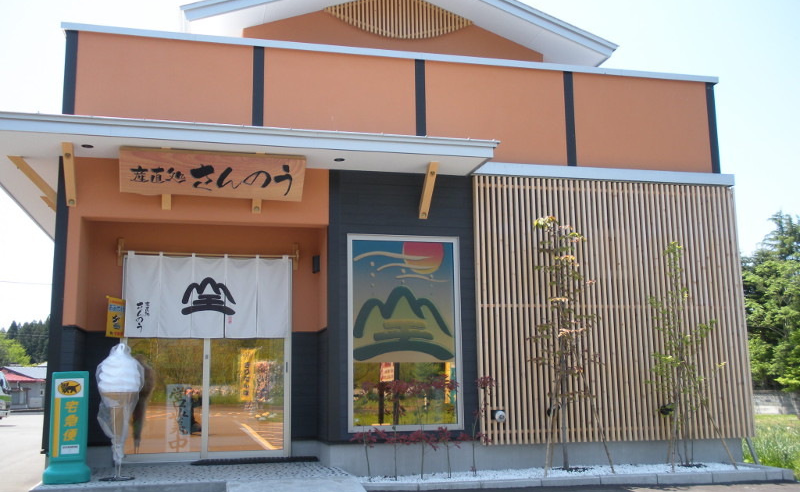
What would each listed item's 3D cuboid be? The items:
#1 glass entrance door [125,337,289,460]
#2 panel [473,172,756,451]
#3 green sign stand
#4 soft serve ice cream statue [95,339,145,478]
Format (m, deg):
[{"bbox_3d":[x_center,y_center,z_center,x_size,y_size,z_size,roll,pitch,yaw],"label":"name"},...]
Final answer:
[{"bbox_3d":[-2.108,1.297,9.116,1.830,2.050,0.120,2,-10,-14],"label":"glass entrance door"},{"bbox_3d":[2.438,0.706,9.458,3.290,2.950,0.120,2,-10,-14],"label":"panel"},{"bbox_3d":[-2.977,1.637,7.547,0.400,0.980,0.290,2,-10,-14],"label":"green sign stand"},{"bbox_3d":[-2.592,1.520,7.683,0.410,1.235,0.400,2,-10,-14],"label":"soft serve ice cream statue"}]

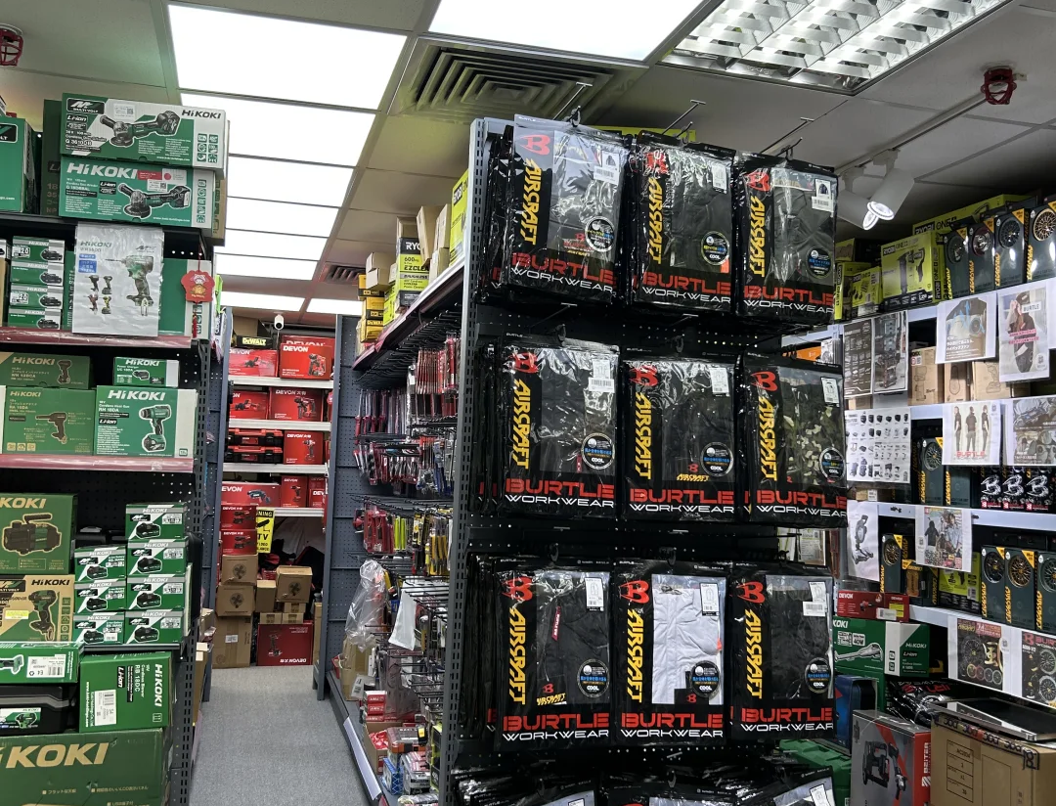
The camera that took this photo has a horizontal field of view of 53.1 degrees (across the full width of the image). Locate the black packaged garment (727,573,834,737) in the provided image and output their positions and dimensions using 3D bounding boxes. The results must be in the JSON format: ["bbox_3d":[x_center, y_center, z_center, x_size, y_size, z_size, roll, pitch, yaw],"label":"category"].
[{"bbox_3d":[0.624,0.610,2.614,0.283,0.410,0.040,5,-10,-19],"label":"black packaged garment"}]

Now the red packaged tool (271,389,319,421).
[{"bbox_3d":[-1.622,0.018,7.402,0.350,0.225,0.120,3,-4,-15],"label":"red packaged tool"}]

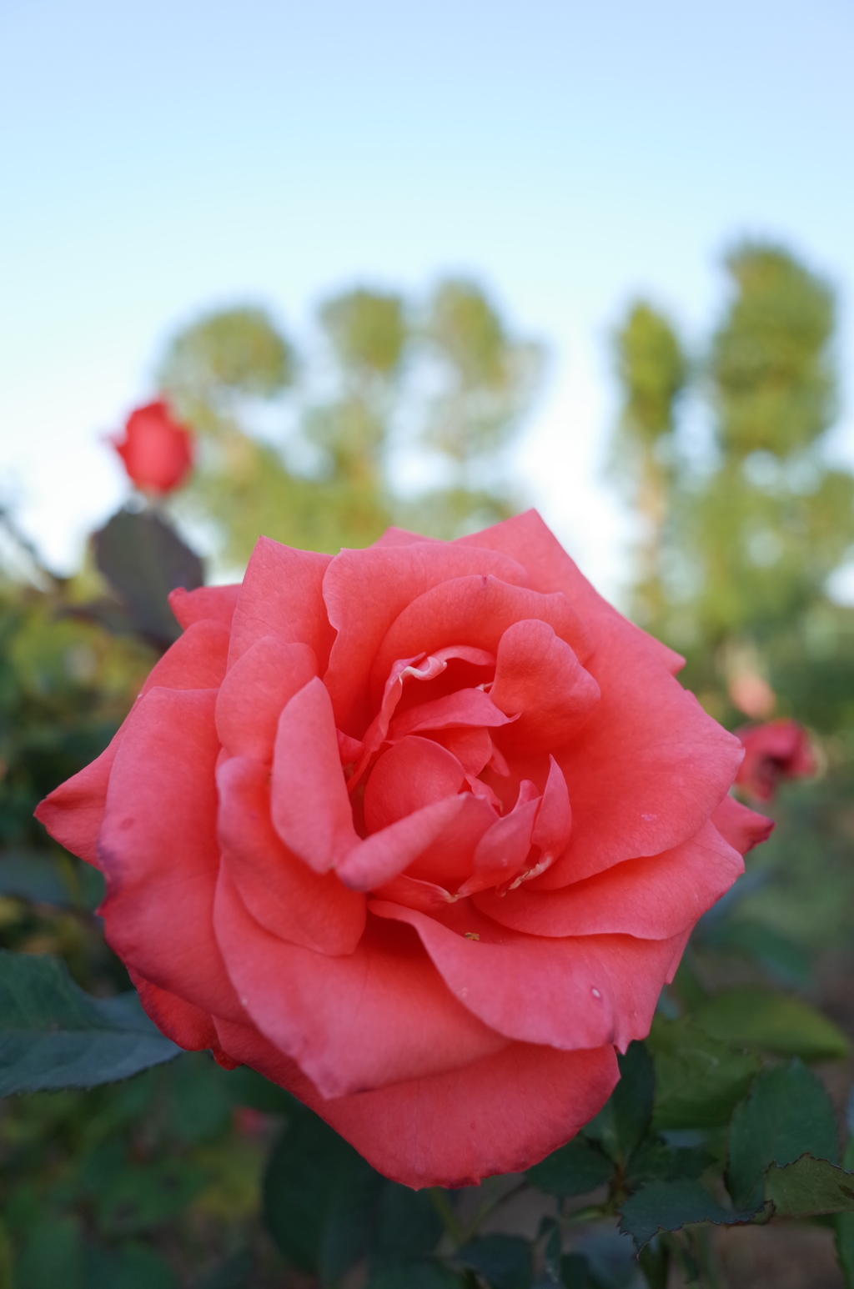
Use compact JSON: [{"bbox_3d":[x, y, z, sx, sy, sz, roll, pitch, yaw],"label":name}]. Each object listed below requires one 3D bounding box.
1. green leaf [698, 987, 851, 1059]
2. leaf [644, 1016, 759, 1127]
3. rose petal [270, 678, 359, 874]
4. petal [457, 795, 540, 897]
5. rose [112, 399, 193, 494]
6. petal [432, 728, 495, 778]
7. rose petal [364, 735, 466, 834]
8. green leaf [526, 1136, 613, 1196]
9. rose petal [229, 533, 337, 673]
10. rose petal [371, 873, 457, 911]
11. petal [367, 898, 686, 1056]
[{"bbox_3d":[0.103,0.113,0.300,0.046,0.007,0.024,5,32,8],"label":"green leaf"},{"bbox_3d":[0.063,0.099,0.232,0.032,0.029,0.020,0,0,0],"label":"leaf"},{"bbox_3d":[-0.019,0.022,0.166,0.015,0.032,0.014,0,0,0],"label":"rose petal"},{"bbox_3d":[0.012,0.033,0.165,0.010,0.020,0.007,37,1,10],"label":"petal"},{"bbox_3d":[-0.121,-0.087,0.440,0.034,0.042,0.034,0,0,0],"label":"rose"},{"bbox_3d":[0.007,0.020,0.184,0.013,0.011,0.008,0,0,0],"label":"petal"},{"bbox_3d":[-0.002,0.025,0.178,0.018,0.018,0.012,0,-10,-10],"label":"rose petal"},{"bbox_3d":[0.029,0.108,0.208,0.019,0.006,0.015,4,42,5],"label":"green leaf"},{"bbox_3d":[-0.025,-0.006,0.178,0.023,0.029,0.011,6,-10,-14],"label":"rose petal"},{"bbox_3d":[-0.002,0.040,0.163,0.016,0.009,0.010,0,0,0],"label":"rose petal"},{"bbox_3d":[0.017,0.057,0.172,0.050,0.026,0.018,0,-35,-5],"label":"petal"}]

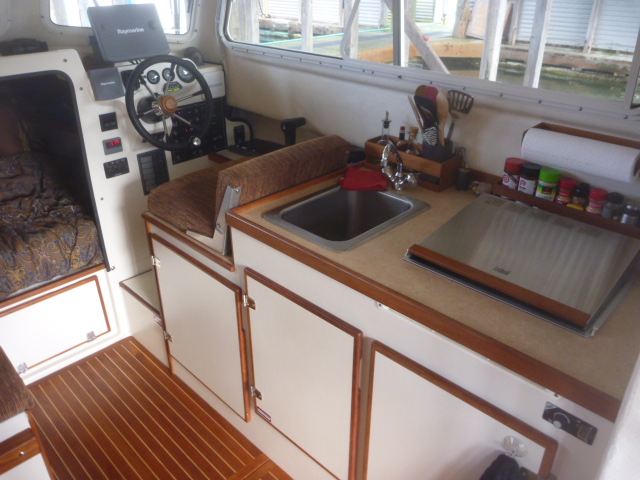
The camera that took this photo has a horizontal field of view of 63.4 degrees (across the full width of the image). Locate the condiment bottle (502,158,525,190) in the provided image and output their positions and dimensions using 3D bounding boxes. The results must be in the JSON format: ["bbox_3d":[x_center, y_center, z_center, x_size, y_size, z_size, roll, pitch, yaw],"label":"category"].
[{"bbox_3d":[0.564,-0.182,1.519,0.056,0.110,0.056,1,29,0],"label":"condiment bottle"}]

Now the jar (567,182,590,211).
[{"bbox_3d":[0.706,-0.106,1.405,0.045,0.090,0.045,25,37,37],"label":"jar"}]

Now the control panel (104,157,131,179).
[{"bbox_3d":[-0.825,-0.291,2.107,0.020,0.067,0.100,25,37,37],"label":"control panel"}]

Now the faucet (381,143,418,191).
[{"bbox_3d":[0.218,-0.227,1.592,0.140,0.172,0.135,25,37,37],"label":"faucet"}]

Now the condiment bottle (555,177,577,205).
[{"bbox_3d":[0.705,-0.129,1.484,0.044,0.099,0.044,25,37,37],"label":"condiment bottle"}]

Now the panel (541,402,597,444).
[{"bbox_3d":[0.456,0.324,0.934,0.091,0.042,0.020,25,37,37],"label":"panel"}]

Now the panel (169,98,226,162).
[{"bbox_3d":[-0.539,-0.497,2.334,0.035,0.247,0.288,25,37,37],"label":"panel"}]

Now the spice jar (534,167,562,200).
[{"bbox_3d":[0.668,-0.150,1.513,0.056,0.111,0.056,25,37,37],"label":"spice jar"}]

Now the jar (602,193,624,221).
[{"bbox_3d":[0.763,-0.078,1.358,0.048,0.087,0.048,25,37,37],"label":"jar"}]

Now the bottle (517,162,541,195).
[{"bbox_3d":[0.600,-0.162,1.490,0.056,0.104,0.056,1,29,0],"label":"bottle"}]

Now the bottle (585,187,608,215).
[{"bbox_3d":[0.735,-0.091,1.382,0.047,0.087,0.047,25,37,37],"label":"bottle"}]

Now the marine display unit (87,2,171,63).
[{"bbox_3d":[-0.772,-0.828,2.088,0.280,0.200,0.070,-26,18,-38],"label":"marine display unit"}]

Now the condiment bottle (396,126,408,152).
[{"bbox_3d":[0.280,-0.309,1.766,0.045,0.140,0.045,25,37,37],"label":"condiment bottle"}]

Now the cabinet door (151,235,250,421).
[{"bbox_3d":[-0.407,0.301,1.803,0.502,0.561,0.022,25,37,37],"label":"cabinet door"}]

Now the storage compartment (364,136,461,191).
[{"bbox_3d":[0.293,-0.253,1.662,0.285,0.090,0.130,25,37,37],"label":"storage compartment"}]

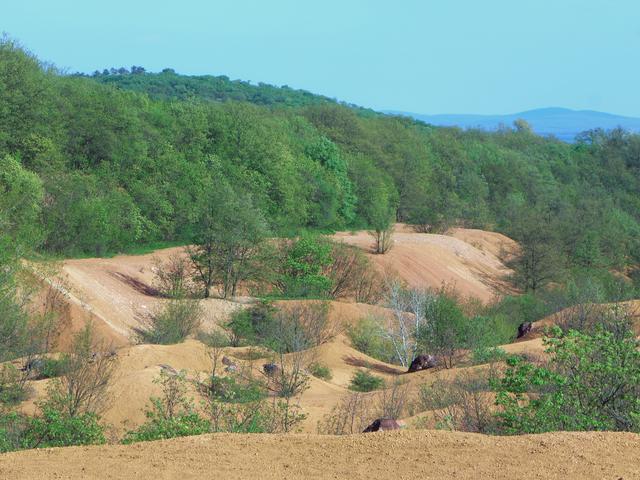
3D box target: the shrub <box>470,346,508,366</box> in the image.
[{"bbox_3d":[6.890,4.736,118.000,1.540,0.810,1.390,0,2,3],"label":"shrub"}]

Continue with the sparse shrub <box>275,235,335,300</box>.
[{"bbox_3d":[-0.955,1.534,168.000,3.360,3.700,3.020,0,2,0],"label":"sparse shrub"}]

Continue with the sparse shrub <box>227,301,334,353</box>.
[{"bbox_3d":[-1.769,3.919,130.000,4.840,2.420,3.140,0,2,-1],"label":"sparse shrub"}]

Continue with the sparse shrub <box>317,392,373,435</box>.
[{"bbox_3d":[0.743,5.290,88.000,1.700,1.330,1.530,0,2,0],"label":"sparse shrub"}]

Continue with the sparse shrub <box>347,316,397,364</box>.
[{"bbox_3d":[2.253,4.397,127.000,2.190,2.100,1.970,0,2,1],"label":"sparse shrub"}]

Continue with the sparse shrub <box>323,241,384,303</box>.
[{"bbox_3d":[1.904,1.791,165.000,3.520,3.520,3.170,0,2,1],"label":"sparse shrub"}]

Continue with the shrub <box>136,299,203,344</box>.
[{"bbox_3d":[-6.896,3.734,133.000,3.020,2.110,2.720,0,2,-3],"label":"shrub"}]

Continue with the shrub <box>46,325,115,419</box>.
[{"bbox_3d":[-7.641,4.213,93.000,2.240,3.010,2.020,0,2,-5],"label":"shrub"}]

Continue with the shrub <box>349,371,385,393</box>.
[{"bbox_3d":[1.698,5.167,106.000,1.310,0.800,1.180,0,2,1],"label":"shrub"}]

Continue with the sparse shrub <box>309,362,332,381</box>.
[{"bbox_3d":[0.019,5.029,111.000,0.920,0.690,0.830,0,2,0],"label":"sparse shrub"}]

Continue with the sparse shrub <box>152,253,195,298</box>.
[{"bbox_3d":[-8.429,2.042,167.000,2.420,2.650,2.170,0,2,-3],"label":"sparse shrub"}]

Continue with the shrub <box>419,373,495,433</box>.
[{"bbox_3d":[4.201,5.069,90.000,2.420,1.920,2.180,0,2,3],"label":"shrub"}]

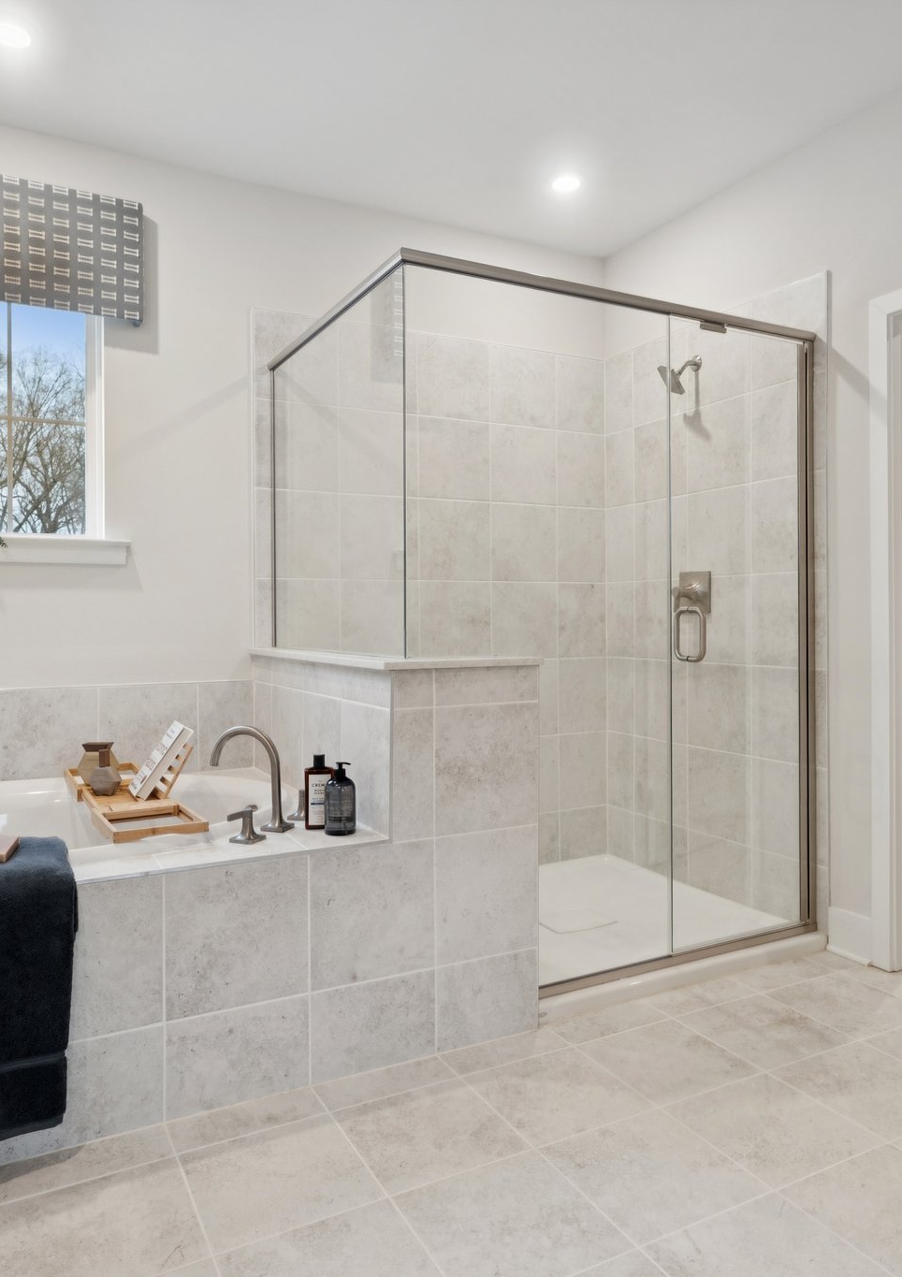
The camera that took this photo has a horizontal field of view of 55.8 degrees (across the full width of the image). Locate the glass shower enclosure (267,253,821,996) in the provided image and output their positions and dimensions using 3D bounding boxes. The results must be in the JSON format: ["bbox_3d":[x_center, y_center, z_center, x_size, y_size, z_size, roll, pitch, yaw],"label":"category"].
[{"bbox_3d":[0.292,-0.007,3.060,1.544,2.038,1.178,-1,1,-26],"label":"glass shower enclosure"}]

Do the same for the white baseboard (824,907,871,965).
[{"bbox_3d":[1.293,0.971,2.776,0.024,0.140,0.176,-1,1,-26],"label":"white baseboard"}]

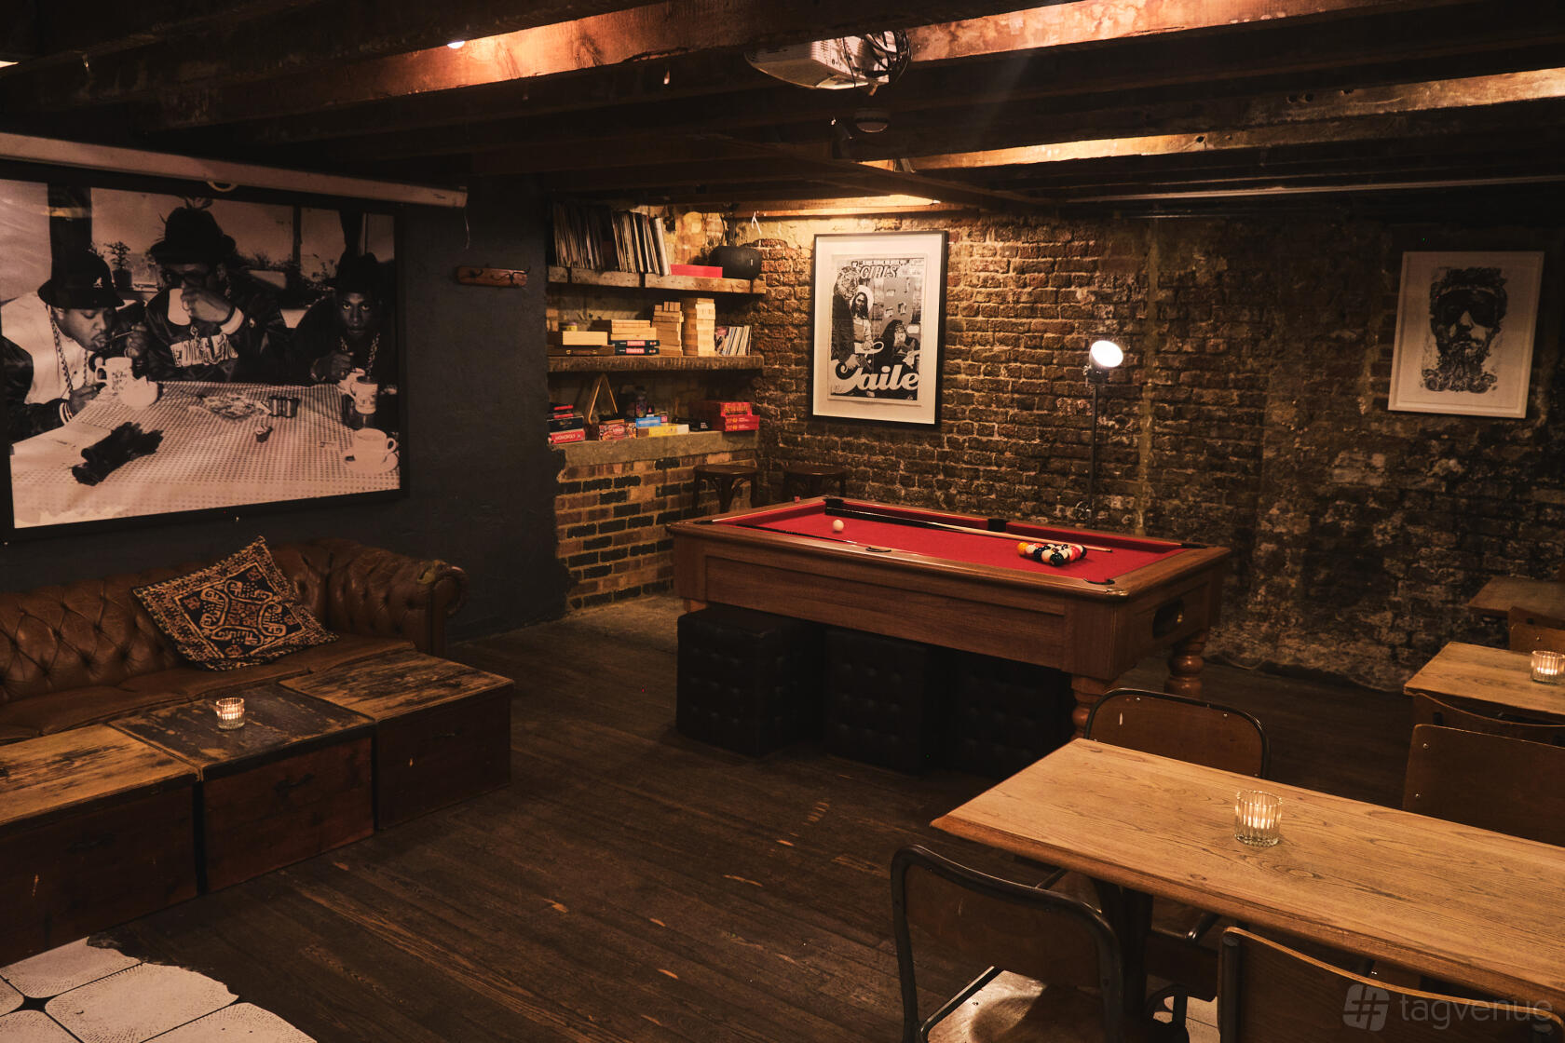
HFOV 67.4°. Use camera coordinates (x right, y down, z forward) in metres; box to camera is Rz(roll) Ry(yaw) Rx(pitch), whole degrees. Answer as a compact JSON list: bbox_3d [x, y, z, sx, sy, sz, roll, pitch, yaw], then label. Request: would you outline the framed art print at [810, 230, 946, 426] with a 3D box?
[{"bbox_3d":[0.545,-1.117,6.805,0.850,1.080,0.036,7,11,34],"label":"framed art print"}]

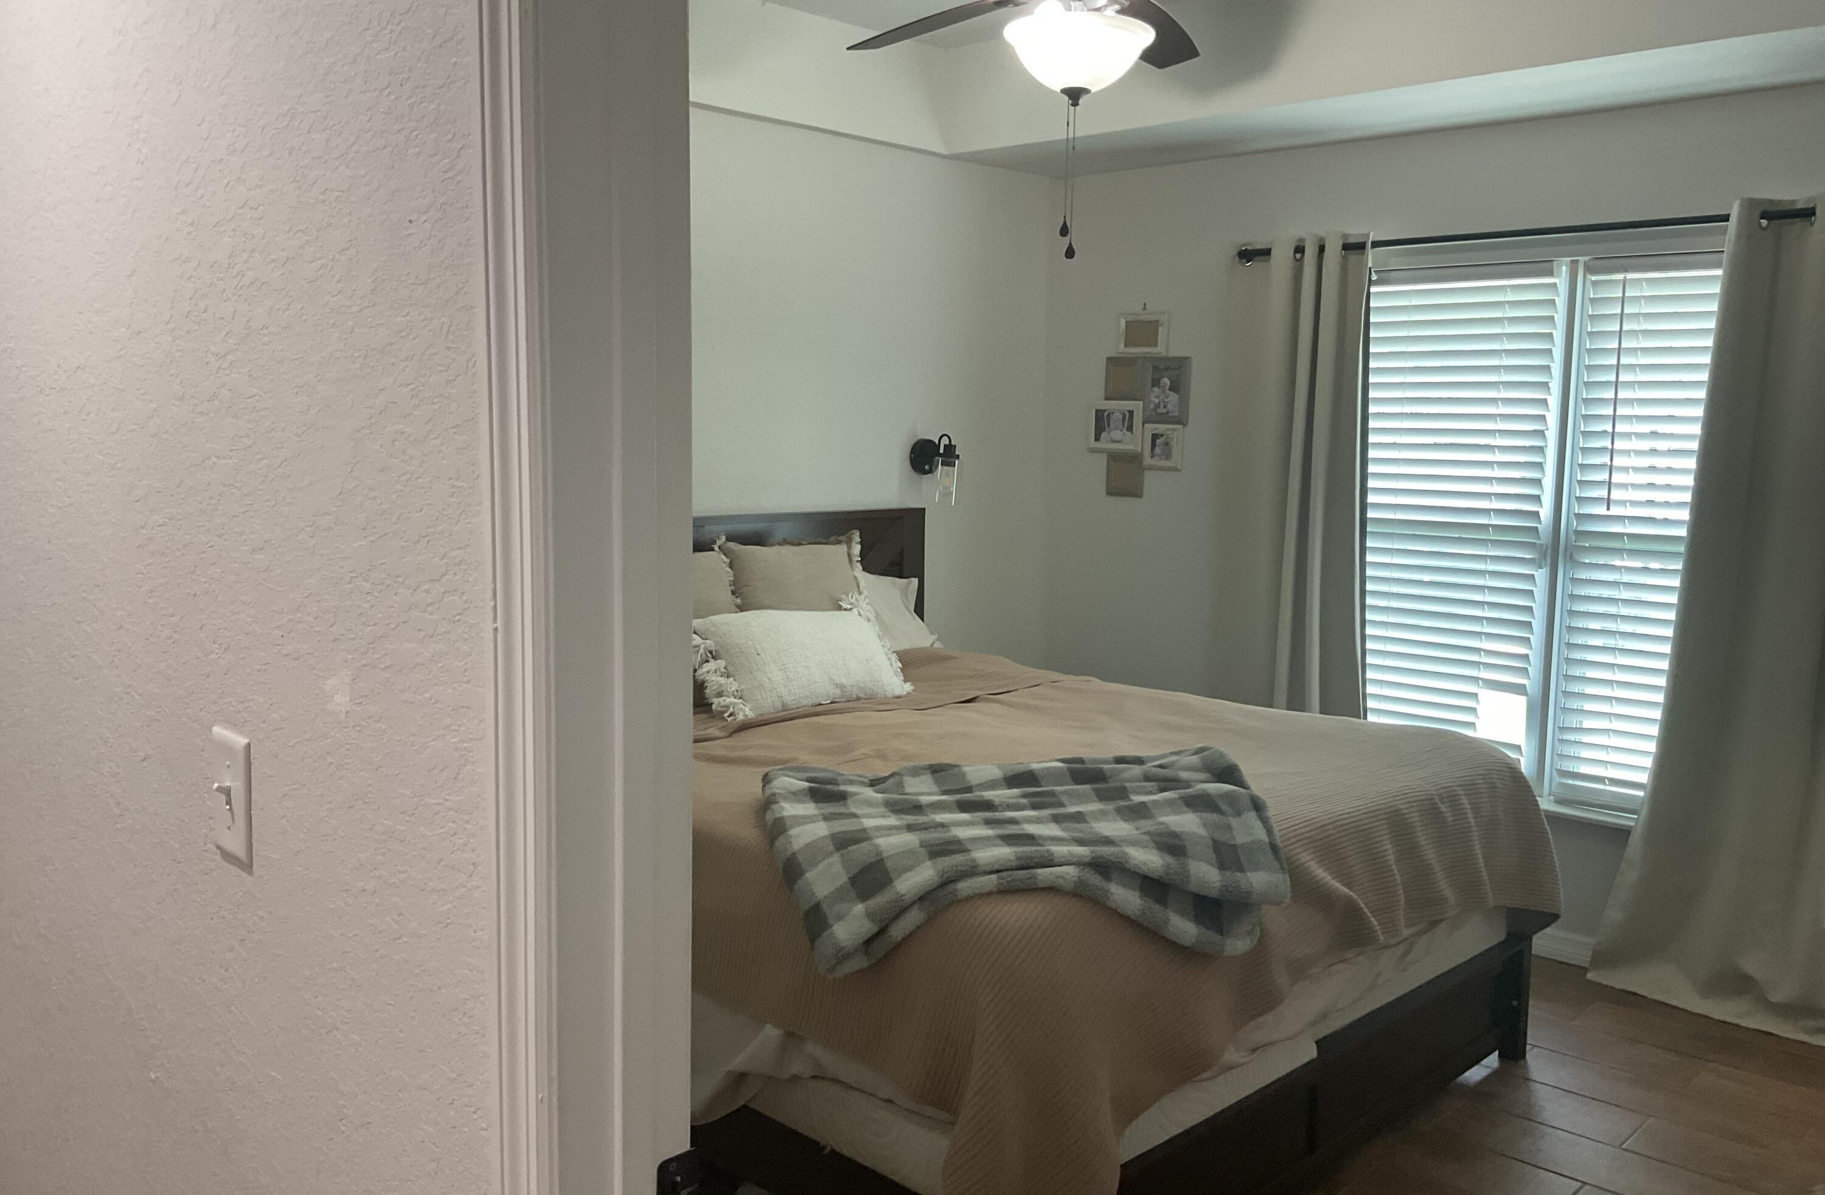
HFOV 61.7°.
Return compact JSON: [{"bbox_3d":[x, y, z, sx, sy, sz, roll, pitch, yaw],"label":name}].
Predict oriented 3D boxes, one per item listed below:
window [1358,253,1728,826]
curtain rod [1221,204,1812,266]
[{"bbox_3d":[1.879,-0.177,4.452,0.120,1.590,1.324,-6,10,-44],"label":"window"},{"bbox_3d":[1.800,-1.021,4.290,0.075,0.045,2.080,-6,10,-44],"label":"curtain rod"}]

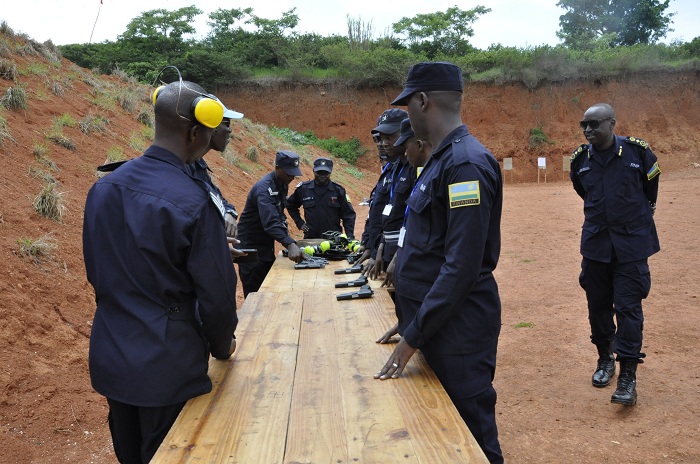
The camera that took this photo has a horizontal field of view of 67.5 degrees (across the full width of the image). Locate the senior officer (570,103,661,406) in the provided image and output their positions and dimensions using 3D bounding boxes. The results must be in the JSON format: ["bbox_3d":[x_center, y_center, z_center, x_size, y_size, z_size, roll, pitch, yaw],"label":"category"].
[{"bbox_3d":[1.612,0.121,3.193,0.530,1.770,0.400,5,9,39],"label":"senior officer"}]

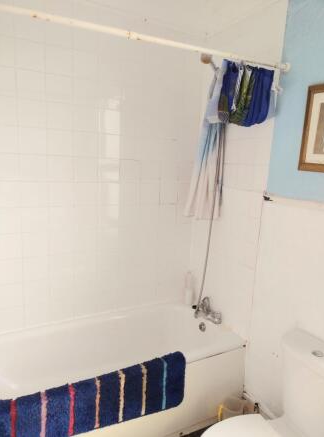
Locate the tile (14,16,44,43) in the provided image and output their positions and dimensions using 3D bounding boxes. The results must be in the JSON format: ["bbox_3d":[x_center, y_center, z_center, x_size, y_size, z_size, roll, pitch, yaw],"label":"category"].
[{"bbox_3d":[-0.714,-1.033,1.847,0.150,0.150,0.010,-3,11,-29],"label":"tile"}]

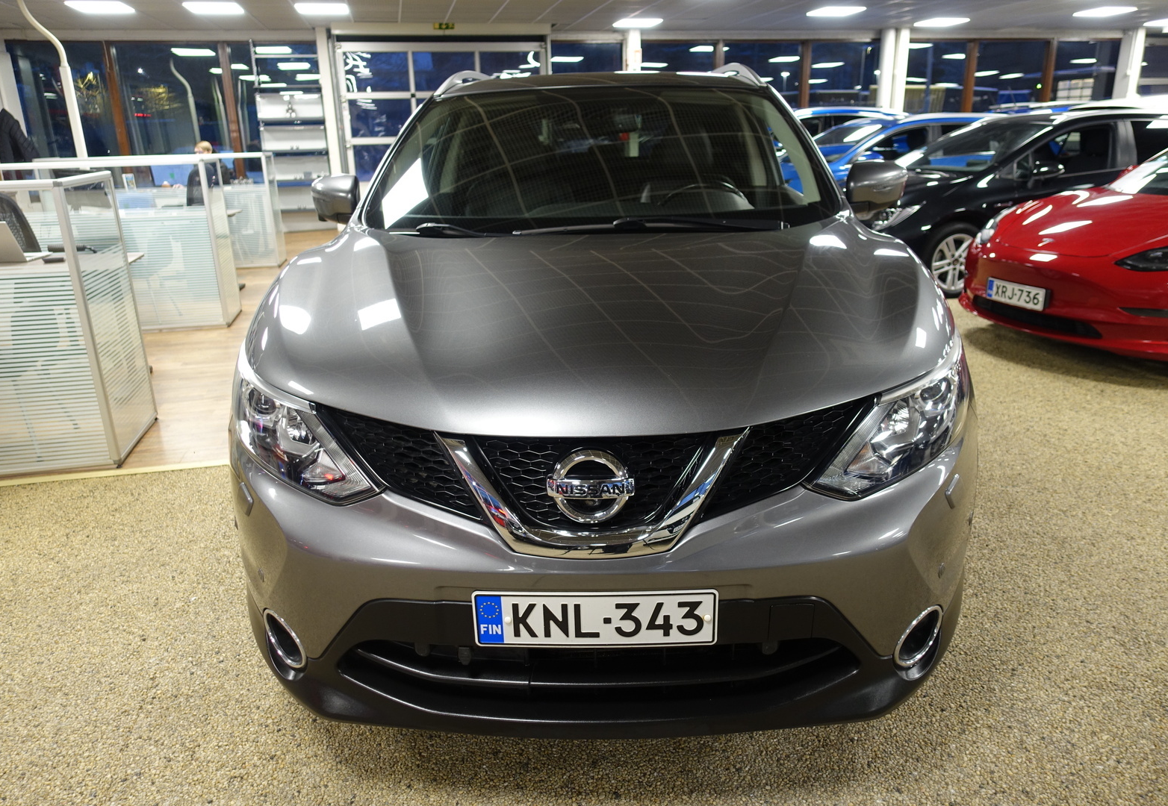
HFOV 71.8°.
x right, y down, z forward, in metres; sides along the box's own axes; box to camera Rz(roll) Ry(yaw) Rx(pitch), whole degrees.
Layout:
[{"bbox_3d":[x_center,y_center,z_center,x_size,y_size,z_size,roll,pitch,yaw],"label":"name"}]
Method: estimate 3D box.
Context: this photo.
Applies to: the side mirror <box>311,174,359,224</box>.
[{"bbox_3d":[-0.861,-0.717,2.830,0.200,0.170,0.140,-1,19,2],"label":"side mirror"}]

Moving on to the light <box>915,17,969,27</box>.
[{"bbox_3d":[5.478,-5.823,12.334,0.600,0.060,0.620,-5,18,-12],"label":"light"}]

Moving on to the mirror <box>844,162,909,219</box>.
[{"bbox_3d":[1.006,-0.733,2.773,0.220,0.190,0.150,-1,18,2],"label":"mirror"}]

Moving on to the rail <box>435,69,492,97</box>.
[{"bbox_3d":[-0.485,-1.464,3.810,0.070,0.120,1.700,-1,18,2],"label":"rail"}]

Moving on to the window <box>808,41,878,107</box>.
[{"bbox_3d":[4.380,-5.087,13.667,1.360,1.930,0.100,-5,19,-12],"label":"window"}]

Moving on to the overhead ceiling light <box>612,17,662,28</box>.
[{"bbox_3d":[0.755,-5.396,11.398,0.600,0.060,0.600,-5,19,-12],"label":"overhead ceiling light"}]

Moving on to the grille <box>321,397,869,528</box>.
[{"bbox_3d":[0.019,0.109,1.505,1.070,0.190,0.200,-1,18,2],"label":"grille"}]

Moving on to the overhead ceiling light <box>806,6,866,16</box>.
[{"bbox_3d":[3.356,-5.236,10.741,0.600,0.060,0.600,-5,19,-12],"label":"overhead ceiling light"}]

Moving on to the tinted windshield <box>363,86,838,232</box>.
[{"bbox_3d":[0.053,-0.815,2.721,1.460,0.090,0.890,-1,49,2],"label":"tinted windshield"}]

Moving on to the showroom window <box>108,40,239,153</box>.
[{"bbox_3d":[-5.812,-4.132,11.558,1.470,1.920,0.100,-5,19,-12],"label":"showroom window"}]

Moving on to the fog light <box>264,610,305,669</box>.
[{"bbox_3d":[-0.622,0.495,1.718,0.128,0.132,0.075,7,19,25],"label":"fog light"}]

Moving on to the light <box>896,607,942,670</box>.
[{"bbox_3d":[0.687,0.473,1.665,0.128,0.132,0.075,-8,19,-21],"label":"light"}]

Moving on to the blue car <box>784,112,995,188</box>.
[{"bbox_3d":[3.600,-2.824,10.019,4.350,1.500,1.800,-5,19,-12],"label":"blue car"}]

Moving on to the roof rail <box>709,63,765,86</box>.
[{"bbox_3d":[0.637,-1.495,3.722,0.080,0.120,1.650,-1,19,2],"label":"roof rail"}]

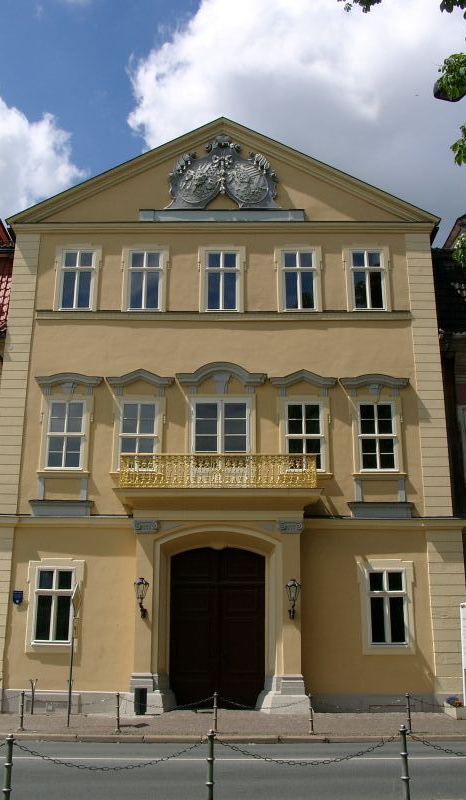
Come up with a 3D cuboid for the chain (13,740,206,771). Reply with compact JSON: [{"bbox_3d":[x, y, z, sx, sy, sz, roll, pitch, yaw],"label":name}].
[{"bbox_3d":[-1.298,3.753,8.299,2.015,0.293,0.050,2,-16,-6],"label":"chain"}]

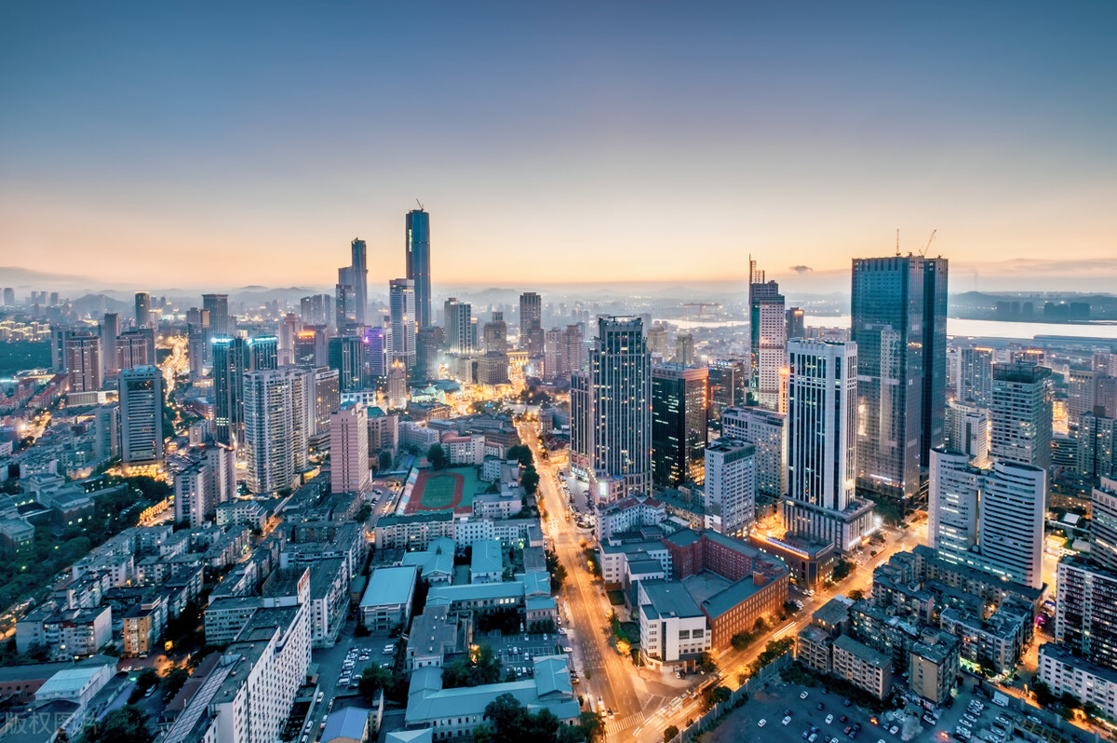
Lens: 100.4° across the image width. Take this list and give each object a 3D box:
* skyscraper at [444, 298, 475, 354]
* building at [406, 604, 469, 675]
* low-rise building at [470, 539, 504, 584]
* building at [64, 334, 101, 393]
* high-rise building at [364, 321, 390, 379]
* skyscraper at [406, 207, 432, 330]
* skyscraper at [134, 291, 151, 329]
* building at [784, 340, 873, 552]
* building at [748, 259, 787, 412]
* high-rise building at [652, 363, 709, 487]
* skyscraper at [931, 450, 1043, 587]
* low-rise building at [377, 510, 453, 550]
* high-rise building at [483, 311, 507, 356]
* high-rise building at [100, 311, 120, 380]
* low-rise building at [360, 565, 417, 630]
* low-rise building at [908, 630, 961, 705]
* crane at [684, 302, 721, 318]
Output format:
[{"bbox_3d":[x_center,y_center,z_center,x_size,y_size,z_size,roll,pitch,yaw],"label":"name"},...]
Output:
[{"bbox_3d":[-254.090,-111.240,1170.000,46.000,145.000,48.000,3,7,27],"label":"skyscraper"},{"bbox_3d":[-60.000,133.500,231.000,26.000,11.000,34.000,-1,6,-8],"label":"building"},{"bbox_3d":[-45.247,119.853,293.920,18.500,12.000,35.000,-1,7,-8],"label":"low-rise building"},{"bbox_3d":[-761.050,-2.240,747.000,37.000,106.000,25.000,-5,8,-35],"label":"building"},{"bbox_3d":[-312.860,-21.800,801.430,36.000,126.000,29.000,-1,7,-5],"label":"high-rise building"},{"bbox_3d":[-328.500,-197.981,1103.950,47.000,356.000,47.000,-5,8,-38],"label":"skyscraper"},{"bbox_3d":[-1283.250,-162.110,1439.331,31.000,168.000,31.000,-5,8,-40],"label":"skyscraper"},{"bbox_3d":[198.501,47.438,339.360,43.000,139.000,44.000,-5,8,-38],"label":"building"},{"bbox_3d":[247.870,-18.120,550.170,29.000,206.000,33.000,1,7,7],"label":"building"},{"bbox_3d":[117.170,46.260,450.830,37.000,112.000,40.000,-4,8,-34],"label":"high-rise building"},{"bbox_3d":[268.790,90.680,293.290,16.000,78.000,49.000,-6,9,-40],"label":"skyscraper"},{"bbox_3d":[-100.090,113.560,328.390,52.500,21.500,12.000,-1,7,-9],"label":"low-rise building"},{"bbox_3d":[-127.840,-54.453,931.720,41.000,133.000,38.000,-1,7,-10],"label":"high-rise building"},{"bbox_3d":[-908.870,-52.020,945.000,20.000,128.000,20.000,-3,7,-26],"label":"high-rise building"},{"bbox_3d":[-93.432,125.151,258.289,24.800,14.000,34.000,-1,7,-8],"label":"low-rise building"},{"bbox_3d":[169.038,131.539,209.350,25.000,18.500,10.400,-5,8,-38],"label":"low-rise building"},{"bbox_3d":[803.400,-332.800,2597.920,200.000,100.000,40.000,1,7,8],"label":"crane"}]

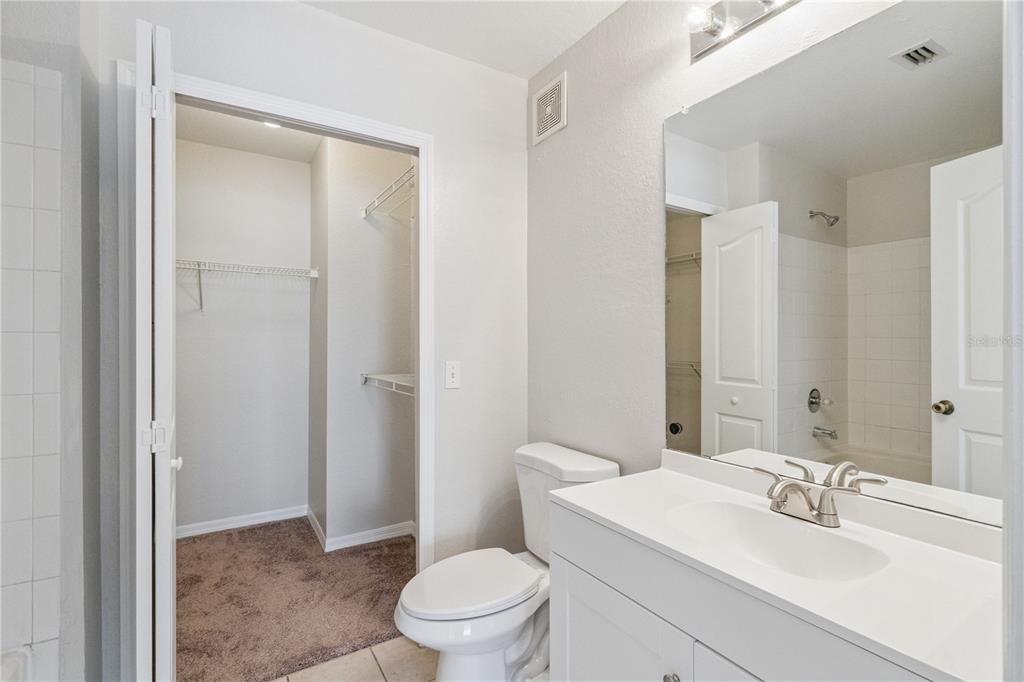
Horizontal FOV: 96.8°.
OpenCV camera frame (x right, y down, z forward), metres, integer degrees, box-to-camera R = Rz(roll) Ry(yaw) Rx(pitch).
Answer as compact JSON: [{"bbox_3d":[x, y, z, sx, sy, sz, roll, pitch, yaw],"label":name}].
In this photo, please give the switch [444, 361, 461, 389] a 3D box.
[{"bbox_3d":[-0.248,0.142,1.916,0.071,0.116,0.014,0,0,-31],"label":"switch"}]

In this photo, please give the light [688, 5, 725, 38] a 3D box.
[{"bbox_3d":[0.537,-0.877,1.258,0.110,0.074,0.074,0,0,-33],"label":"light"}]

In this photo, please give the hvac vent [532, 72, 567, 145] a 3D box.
[{"bbox_3d":[0.164,-0.998,1.961,0.020,0.225,0.224,0,0,-33],"label":"hvac vent"}]

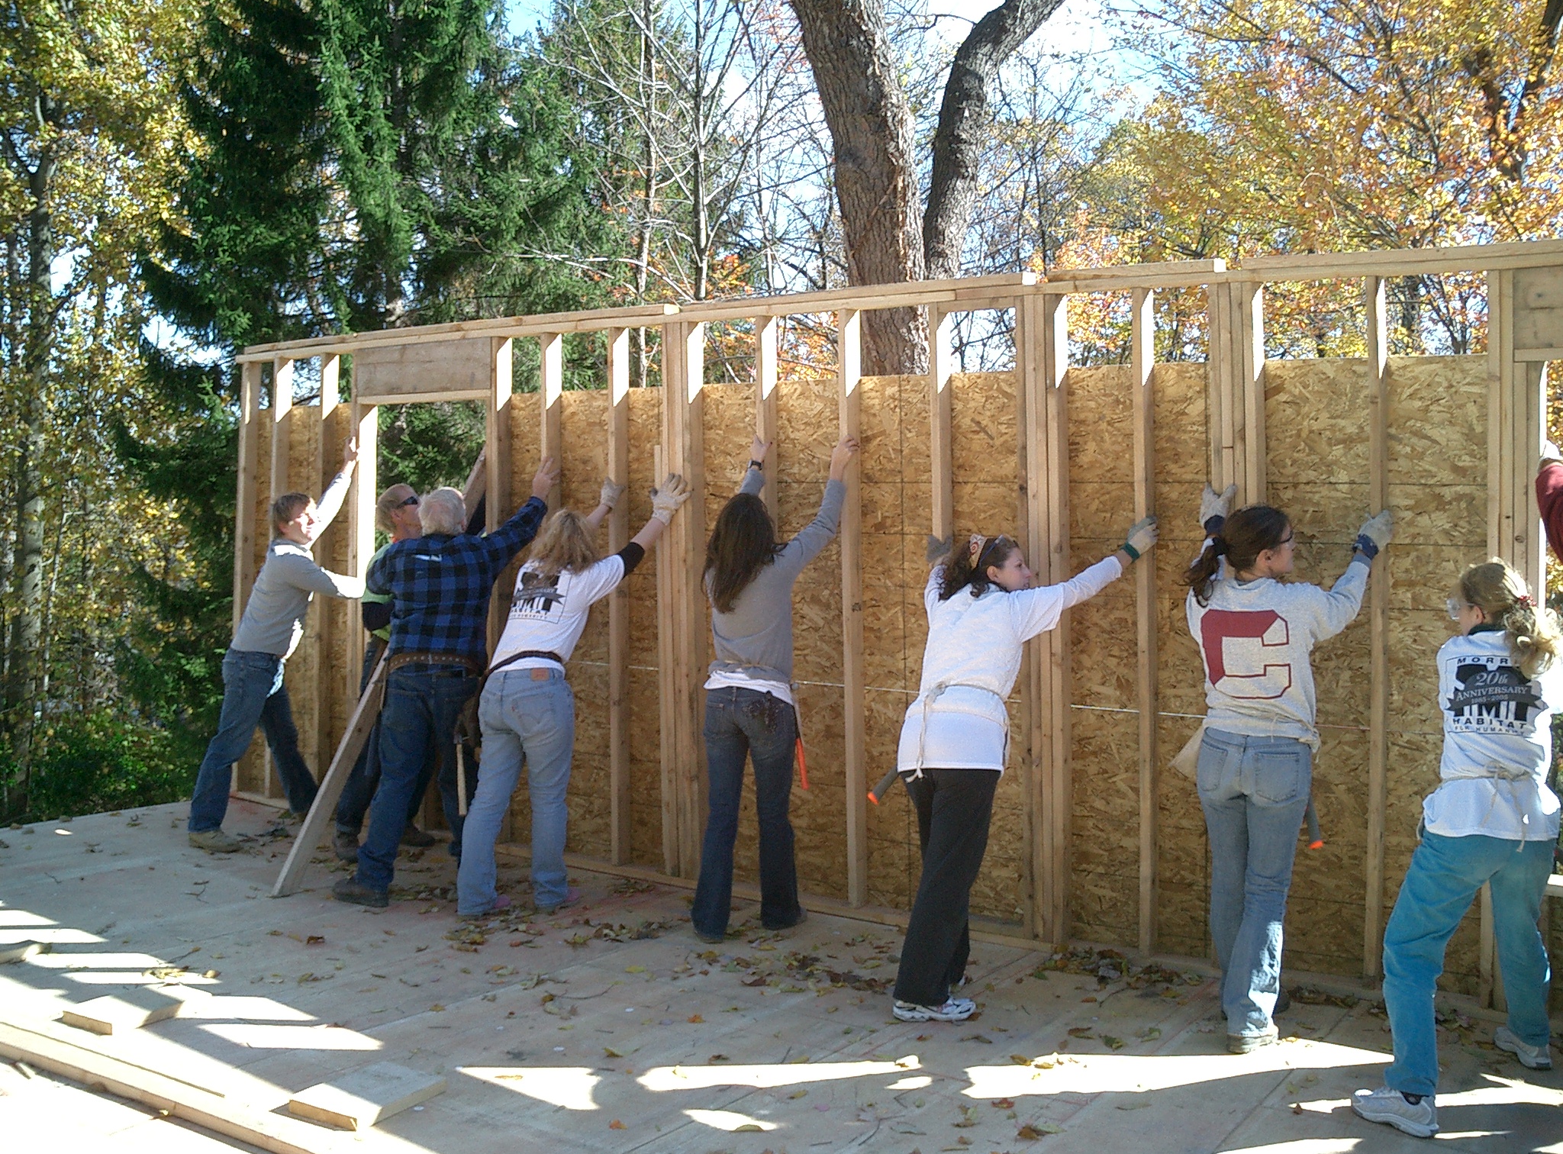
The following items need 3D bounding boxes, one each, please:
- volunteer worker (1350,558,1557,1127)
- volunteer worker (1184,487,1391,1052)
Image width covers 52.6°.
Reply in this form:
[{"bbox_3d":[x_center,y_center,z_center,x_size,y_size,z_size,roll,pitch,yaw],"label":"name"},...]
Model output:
[{"bbox_3d":[1.935,0.680,4.446,0.630,1.480,0.950,1,2,18],"label":"volunteer worker"},{"bbox_3d":[1.525,0.560,4.880,0.640,1.700,0.700,2,2,26],"label":"volunteer worker"}]

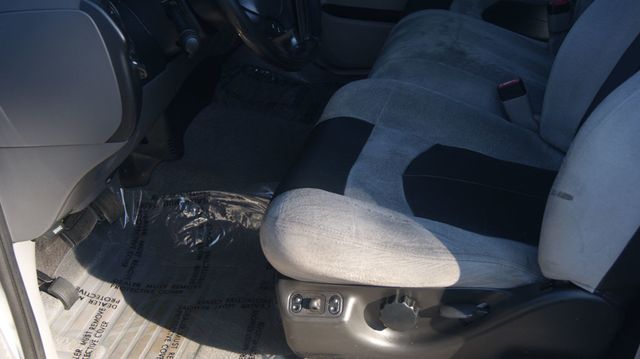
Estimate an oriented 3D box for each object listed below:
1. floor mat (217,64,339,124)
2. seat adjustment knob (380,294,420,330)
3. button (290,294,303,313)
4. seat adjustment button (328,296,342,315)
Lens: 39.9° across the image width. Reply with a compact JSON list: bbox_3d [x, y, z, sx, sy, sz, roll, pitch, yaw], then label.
[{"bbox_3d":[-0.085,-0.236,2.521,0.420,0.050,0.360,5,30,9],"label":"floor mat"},{"bbox_3d":[0.122,0.203,1.339,0.056,0.056,0.026,5,30,9],"label":"seat adjustment knob"},{"bbox_3d":[-0.036,0.192,1.365,0.019,0.029,0.010,5,30,9],"label":"button"},{"bbox_3d":[0.024,0.191,1.347,0.020,0.030,0.010,5,30,9],"label":"seat adjustment button"}]

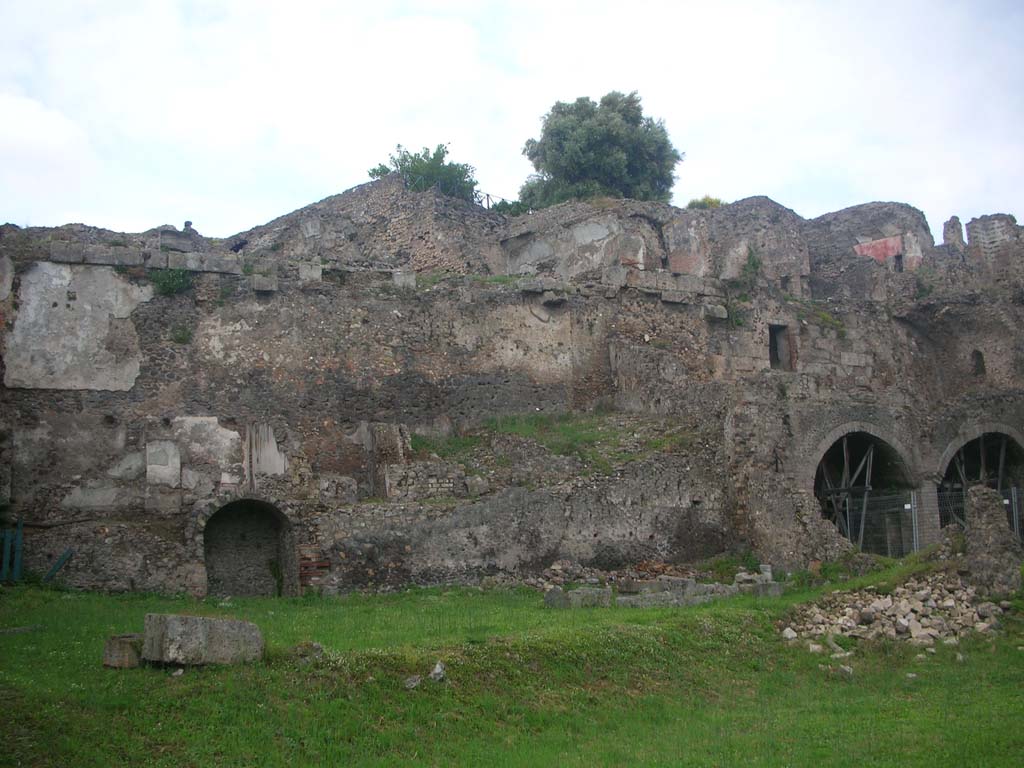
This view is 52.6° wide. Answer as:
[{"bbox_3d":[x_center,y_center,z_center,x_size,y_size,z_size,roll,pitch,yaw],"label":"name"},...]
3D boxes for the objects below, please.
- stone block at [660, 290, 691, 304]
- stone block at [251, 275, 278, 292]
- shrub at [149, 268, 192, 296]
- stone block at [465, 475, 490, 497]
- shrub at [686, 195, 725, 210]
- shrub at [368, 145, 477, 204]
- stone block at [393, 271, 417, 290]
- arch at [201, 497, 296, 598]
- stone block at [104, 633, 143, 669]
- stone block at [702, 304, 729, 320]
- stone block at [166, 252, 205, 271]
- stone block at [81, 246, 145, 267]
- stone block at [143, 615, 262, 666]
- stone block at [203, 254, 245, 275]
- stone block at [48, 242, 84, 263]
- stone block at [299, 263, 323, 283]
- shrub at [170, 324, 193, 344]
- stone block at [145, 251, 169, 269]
[{"bbox_3d":[5.693,-3.003,36.851,1.172,0.399,0.550,2,-8,-23],"label":"stone block"},{"bbox_3d":[-7.429,-2.950,30.951,0.788,0.449,0.550,2,-8,-23],"label":"stone block"},{"bbox_3d":[-9.036,-2.686,27.397,1.150,0.720,0.600,2,-9,-17],"label":"shrub"},{"bbox_3d":[-1.036,3.012,30.563,0.616,0.585,0.550,0,-8,-15],"label":"stone block"},{"bbox_3d":[7.656,-7.181,40.964,1.500,0.750,1.200,2,-9,-17],"label":"shrub"},{"bbox_3d":[-3.219,-7.656,37.657,4.000,2.200,3.000,2,-9,-17],"label":"shrub"},{"bbox_3d":[-3.085,-2.970,29.853,0.630,0.480,0.500,2,-9,-17],"label":"stone block"},{"bbox_3d":[-6.948,4.358,27.511,2.500,2.600,1.100,2,-9,-17],"label":"arch"},{"bbox_3d":[-4.627,3.178,12.300,0.390,0.400,0.420,-1,-9,0],"label":"stone block"},{"bbox_3d":[7.133,-2.516,37.175,1.035,0.474,0.600,1,-8,-22],"label":"stone block"},{"bbox_3d":[-8.882,-3.314,28.125,0.980,0.450,0.550,2,-9,-17],"label":"stone block"},{"bbox_3d":[-10.623,-3.372,27.601,1.600,0.430,0.550,2,-9,-17],"label":"stone block"},{"bbox_3d":[-4.433,3.672,14.964,1.650,0.620,0.720,0,-8,-12],"label":"stone block"},{"bbox_3d":[-8.616,-3.460,30.751,1.112,0.478,0.550,2,-8,-23],"label":"stone block"},{"bbox_3d":[-12.582,-3.639,29.251,0.862,0.494,0.550,2,-8,-23],"label":"stone block"},{"bbox_3d":[-6.239,-3.362,31.828,0.688,0.499,0.500,2,-8,-23],"label":"stone block"},{"bbox_3d":[-9.525,-1.388,29.782,0.595,0.554,0.400,2,-8,-23],"label":"shrub"},{"bbox_3d":[-9.584,-3.343,27.913,0.620,0.440,0.550,2,-9,-17],"label":"stone block"}]

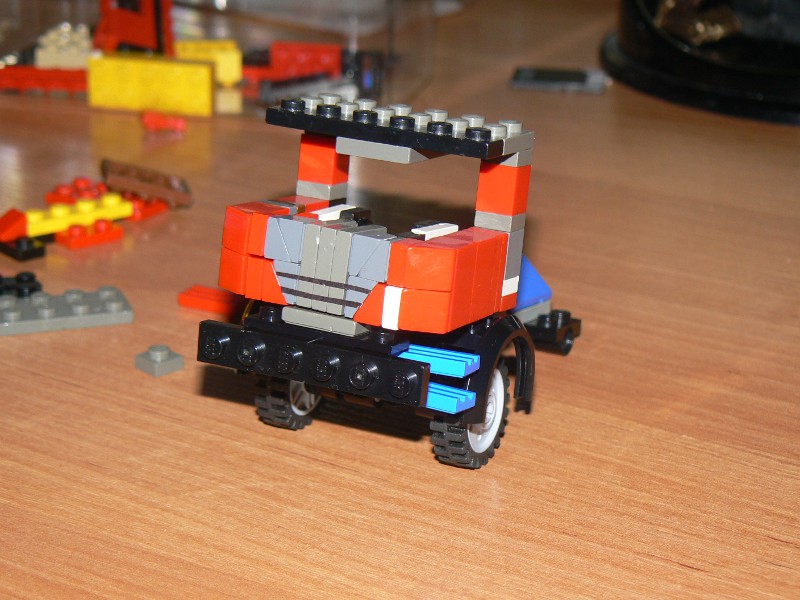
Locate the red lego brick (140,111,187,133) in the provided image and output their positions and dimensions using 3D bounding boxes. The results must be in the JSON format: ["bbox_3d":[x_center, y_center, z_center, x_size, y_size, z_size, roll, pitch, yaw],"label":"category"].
[{"bbox_3d":[-0.075,-0.057,0.651,0.015,0.005,0.008,0,21,-3],"label":"red lego brick"}]

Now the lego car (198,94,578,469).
[{"bbox_3d":[0.007,-0.006,0.435,0.050,0.071,0.108,11,13,24],"label":"lego car"}]

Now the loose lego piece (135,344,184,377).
[{"bbox_3d":[-0.054,0.013,0.465,0.008,0.005,0.008,-18,28,-41],"label":"loose lego piece"}]

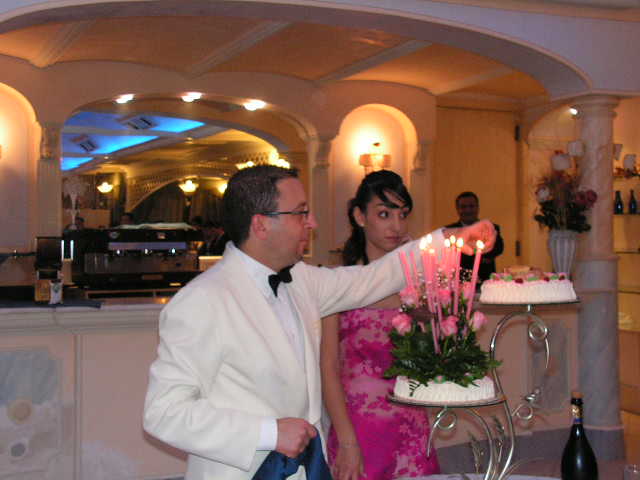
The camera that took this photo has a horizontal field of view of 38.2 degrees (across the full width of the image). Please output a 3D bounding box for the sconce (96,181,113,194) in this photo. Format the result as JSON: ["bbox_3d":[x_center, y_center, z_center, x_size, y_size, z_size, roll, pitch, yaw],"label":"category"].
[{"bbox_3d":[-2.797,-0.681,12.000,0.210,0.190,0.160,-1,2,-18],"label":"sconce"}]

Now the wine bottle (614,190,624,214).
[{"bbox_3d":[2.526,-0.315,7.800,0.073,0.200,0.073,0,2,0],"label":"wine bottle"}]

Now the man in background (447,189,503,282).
[{"bbox_3d":[1.190,0.498,7.227,0.530,1.760,0.320,0,2,9],"label":"man in background"}]

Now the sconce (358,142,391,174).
[{"bbox_3d":[0.468,-0.679,7.800,0.250,0.280,0.150,-1,2,-25],"label":"sconce"}]

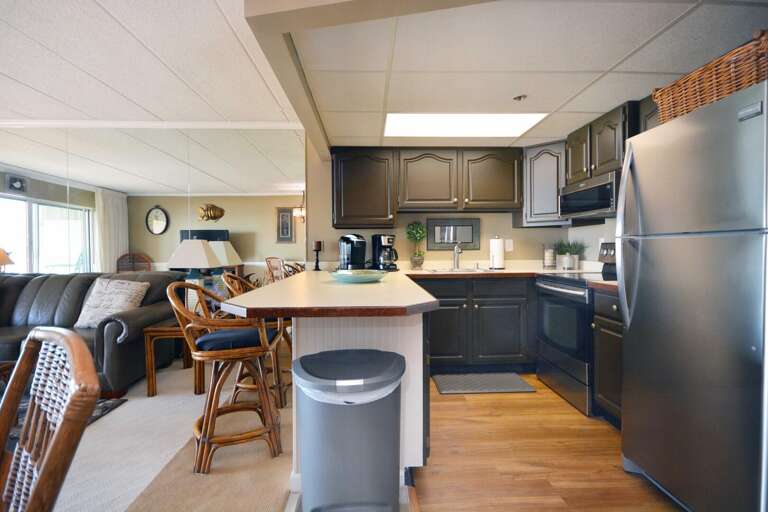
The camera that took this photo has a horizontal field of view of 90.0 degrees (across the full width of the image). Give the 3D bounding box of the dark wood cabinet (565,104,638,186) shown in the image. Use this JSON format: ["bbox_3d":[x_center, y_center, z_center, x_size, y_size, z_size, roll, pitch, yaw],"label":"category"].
[{"bbox_3d":[1.785,-0.822,2.983,0.370,0.435,0.750,0,1,-2],"label":"dark wood cabinet"}]

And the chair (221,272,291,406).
[{"bbox_3d":[-0.898,0.603,2.892,0.580,0.970,0.550,0,1,-7],"label":"chair"}]

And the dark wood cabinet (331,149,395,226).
[{"bbox_3d":[-0.191,-0.658,3.815,0.620,0.765,0.325,0,1,-2],"label":"dark wood cabinet"}]

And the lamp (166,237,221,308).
[{"bbox_3d":[-1.785,0.199,3.656,0.400,0.700,0.380,0,1,-2],"label":"lamp"}]

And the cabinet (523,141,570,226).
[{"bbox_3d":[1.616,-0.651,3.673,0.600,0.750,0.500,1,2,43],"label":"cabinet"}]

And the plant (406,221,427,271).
[{"bbox_3d":[0.309,-0.094,3.744,0.190,0.470,0.190,0,1,-2],"label":"plant"}]

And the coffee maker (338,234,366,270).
[{"bbox_3d":[-0.312,-0.024,3.762,0.255,0.345,0.300,0,1,-14],"label":"coffee maker"}]

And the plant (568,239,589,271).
[{"bbox_3d":[1.786,0.001,3.603,0.170,0.280,0.170,0,1,-2],"label":"plant"}]

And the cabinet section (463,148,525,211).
[{"bbox_3d":[1.036,-0.733,3.838,0.591,0.606,0.310,0,1,-2],"label":"cabinet section"}]

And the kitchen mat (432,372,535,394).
[{"bbox_3d":[0.834,1.077,3.290,0.760,0.014,0.455,0,1,-2],"label":"kitchen mat"}]

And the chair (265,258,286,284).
[{"bbox_3d":[-2.057,0.501,7.637,0.500,0.965,0.580,-1,1,-39],"label":"chair"}]

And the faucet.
[{"bbox_3d":[0.711,0.003,3.711,0.075,0.275,0.200,0,1,-2],"label":"faucet"}]

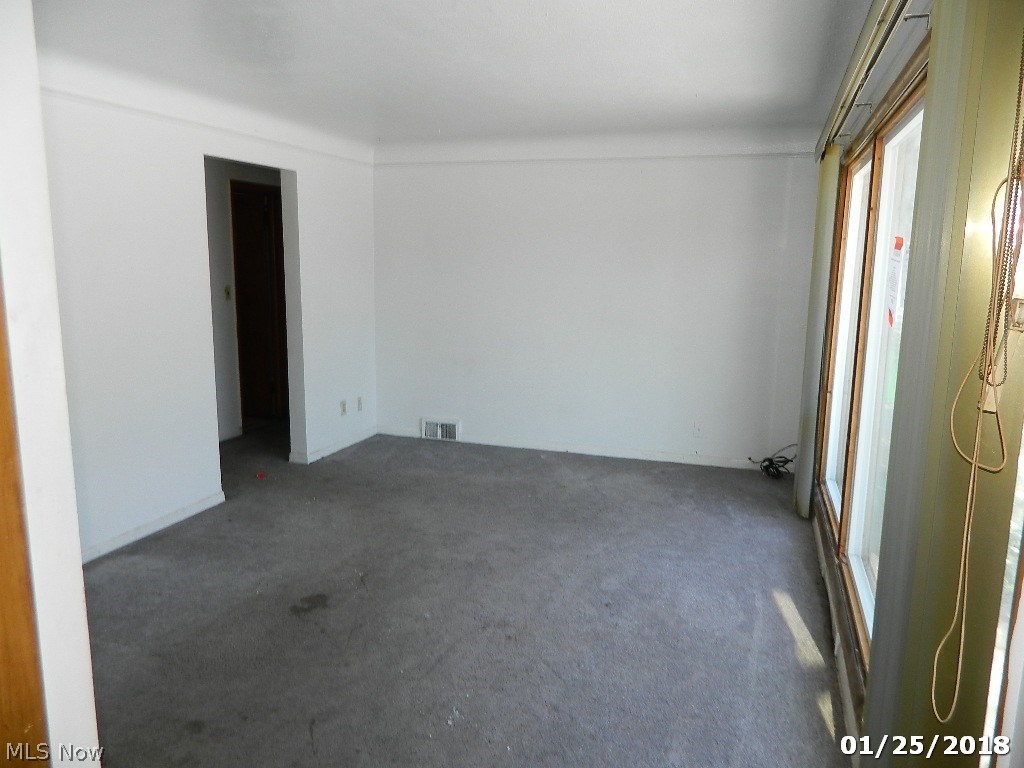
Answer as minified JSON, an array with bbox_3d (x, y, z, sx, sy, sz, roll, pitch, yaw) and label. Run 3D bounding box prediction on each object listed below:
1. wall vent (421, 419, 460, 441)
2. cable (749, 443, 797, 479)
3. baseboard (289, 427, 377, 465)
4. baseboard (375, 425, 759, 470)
[{"bbox_3d":[-0.598,0.390,6.198,0.355,0.168,0.030,4,10,19],"label":"wall vent"},{"bbox_3d":[1.875,0.561,5.295,0.350,0.200,0.180,4,10,19],"label":"cable"},{"bbox_3d":[-1.414,0.474,5.949,0.171,0.072,1.020,4,10,19],"label":"baseboard"},{"bbox_3d":[0.355,0.503,5.905,3.220,0.072,0.018,4,10,19],"label":"baseboard"}]

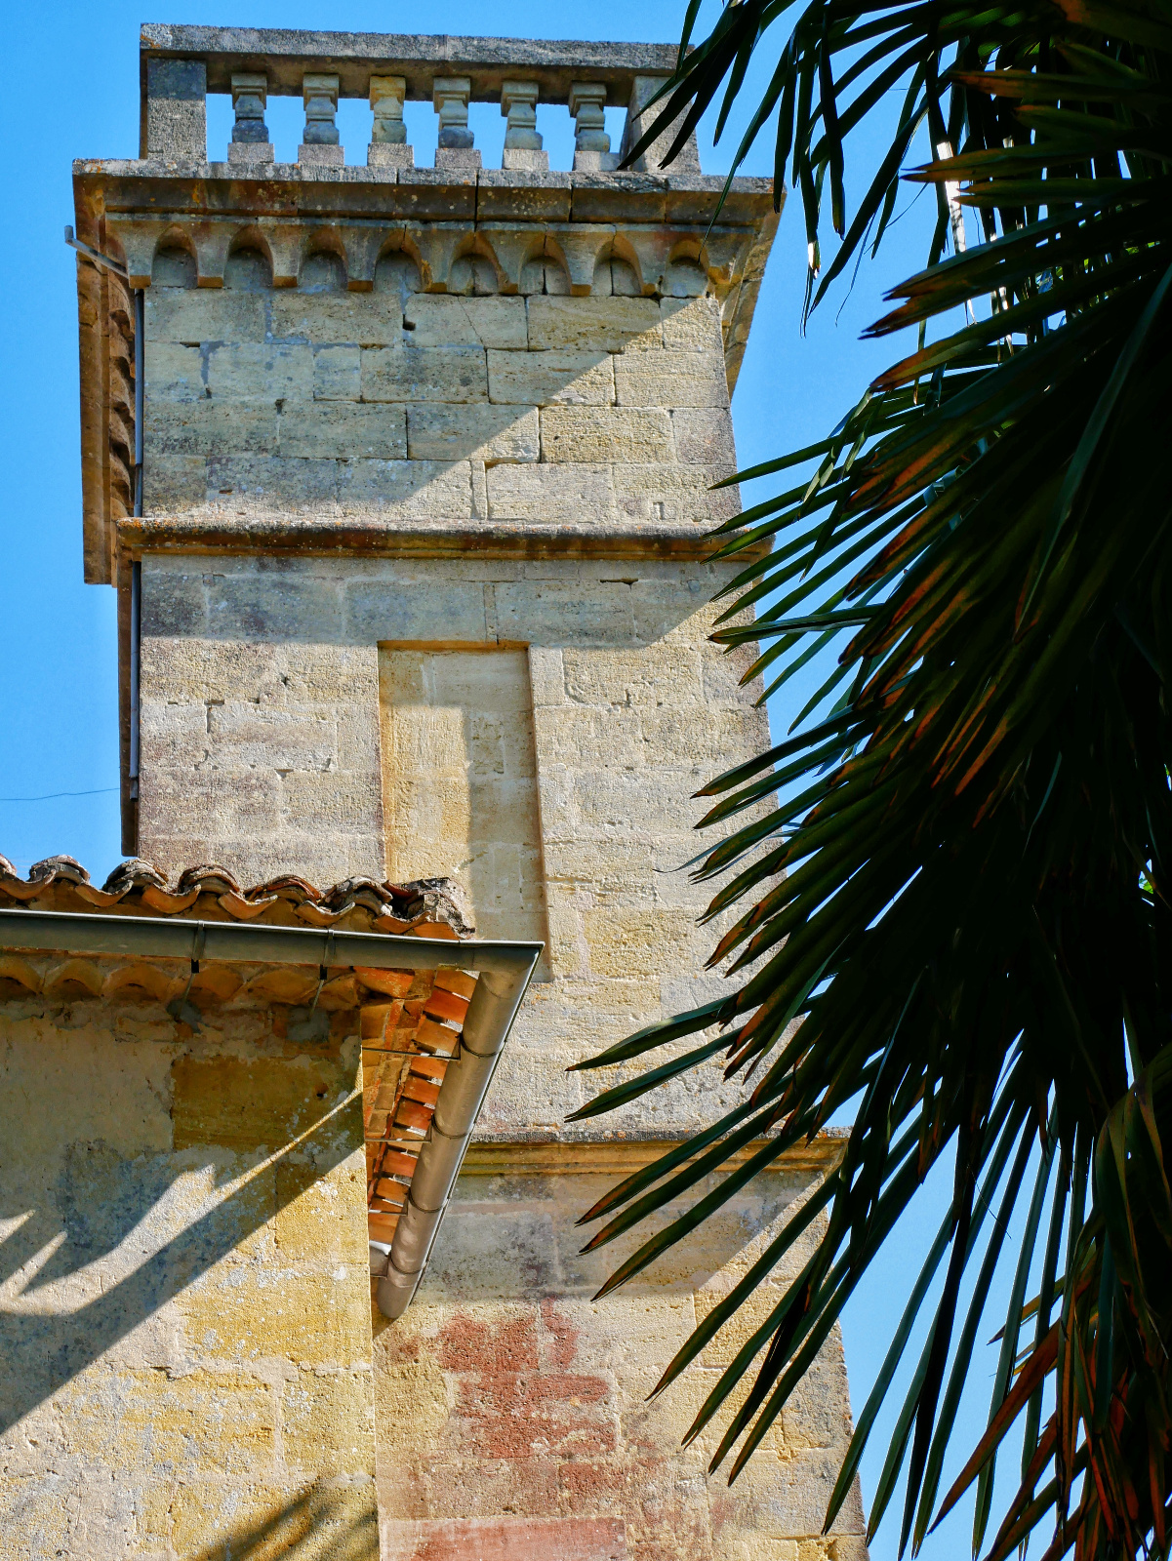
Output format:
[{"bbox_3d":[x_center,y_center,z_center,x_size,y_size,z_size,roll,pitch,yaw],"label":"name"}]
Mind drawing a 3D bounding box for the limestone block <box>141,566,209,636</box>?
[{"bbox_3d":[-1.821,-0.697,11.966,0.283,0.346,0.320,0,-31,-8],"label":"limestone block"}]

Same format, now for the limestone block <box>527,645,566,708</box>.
[{"bbox_3d":[-0.182,-0.397,11.983,0.149,0.306,0.240,0,-31,-8],"label":"limestone block"}]

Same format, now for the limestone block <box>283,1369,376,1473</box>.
[{"bbox_3d":[-0.731,1.812,7.434,0.246,0.285,0.320,4,-31,-14],"label":"limestone block"}]

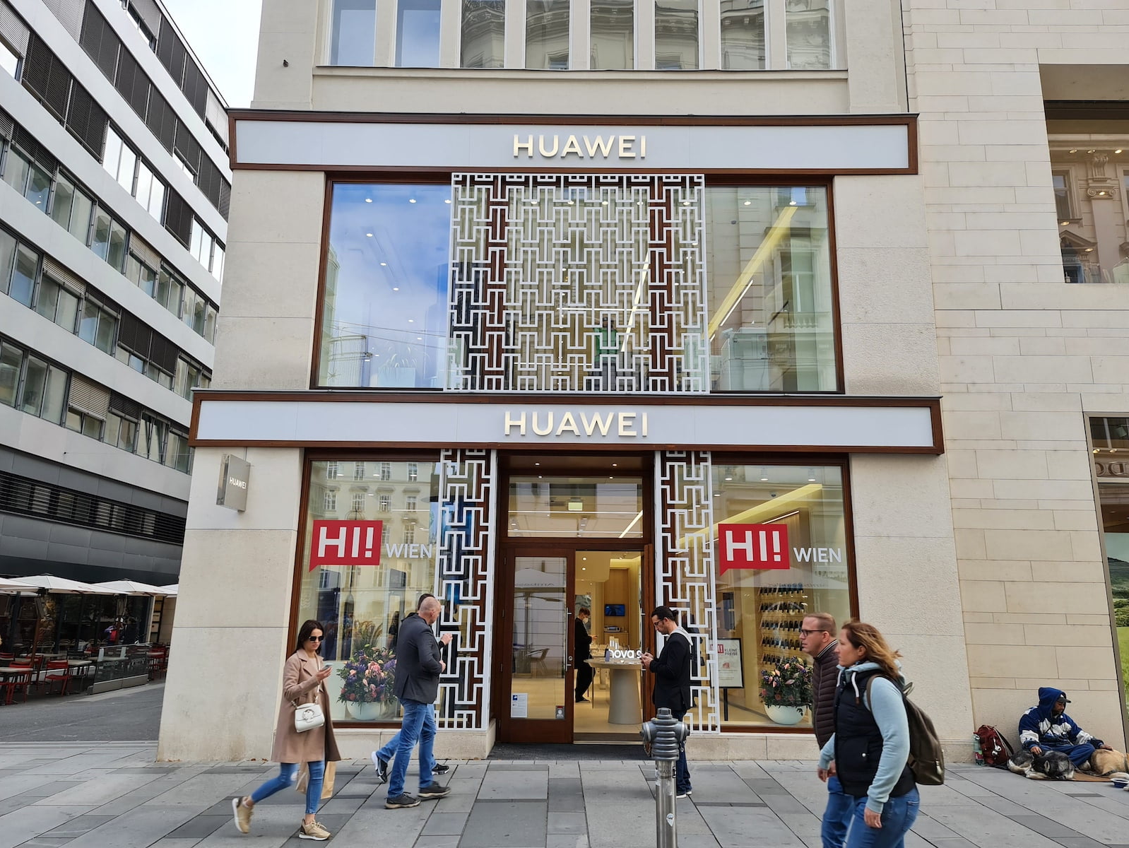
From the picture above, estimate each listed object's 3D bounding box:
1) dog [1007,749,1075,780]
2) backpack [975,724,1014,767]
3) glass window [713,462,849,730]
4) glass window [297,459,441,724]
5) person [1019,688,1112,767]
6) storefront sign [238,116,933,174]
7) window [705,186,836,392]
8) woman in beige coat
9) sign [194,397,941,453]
[{"bbox_3d":[5.082,3.624,8.767,0.680,0.280,0.480,5,-13,-19],"label":"dog"},{"bbox_3d":[4.855,3.634,9.216,0.340,0.440,0.260,-6,-14,28],"label":"backpack"},{"bbox_3d":[2.525,2.024,9.771,1.750,3.090,0.090,1,-12,0],"label":"glass window"},{"bbox_3d":[-2.351,1.987,9.820,1.630,3.100,0.080,1,-12,0],"label":"glass window"},{"bbox_3d":[5.498,3.370,9.026,0.860,0.840,0.700,3,-13,-9],"label":"person"},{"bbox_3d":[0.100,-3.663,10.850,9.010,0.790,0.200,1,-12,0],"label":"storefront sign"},{"bbox_3d":[2.671,-1.800,10.644,1.610,2.820,0.080,1,-12,0],"label":"window"},{"bbox_3d":[-2.127,2.370,6.426,0.760,1.600,0.500,-4,-13,22],"label":"woman in beige coat"},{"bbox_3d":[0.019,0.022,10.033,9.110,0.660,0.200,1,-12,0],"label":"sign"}]

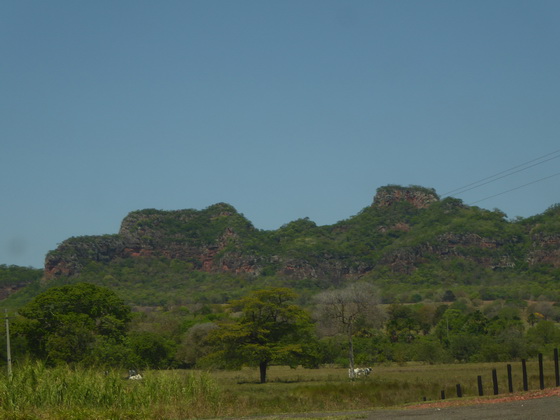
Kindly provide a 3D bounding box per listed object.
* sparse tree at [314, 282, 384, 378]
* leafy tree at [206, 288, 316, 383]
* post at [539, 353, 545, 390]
[{"bbox_3d":[8.368,14.569,224.000,8.300,11.500,8.200,-2,-4,0],"label":"sparse tree"},{"bbox_3d":[-2.188,14.841,220.000,12.800,11.100,12.300,-2,-4,0],"label":"leafy tree"},{"bbox_3d":[8.153,5.051,58.000,0.125,1.240,0.125,-3,-4,0],"label":"post"}]

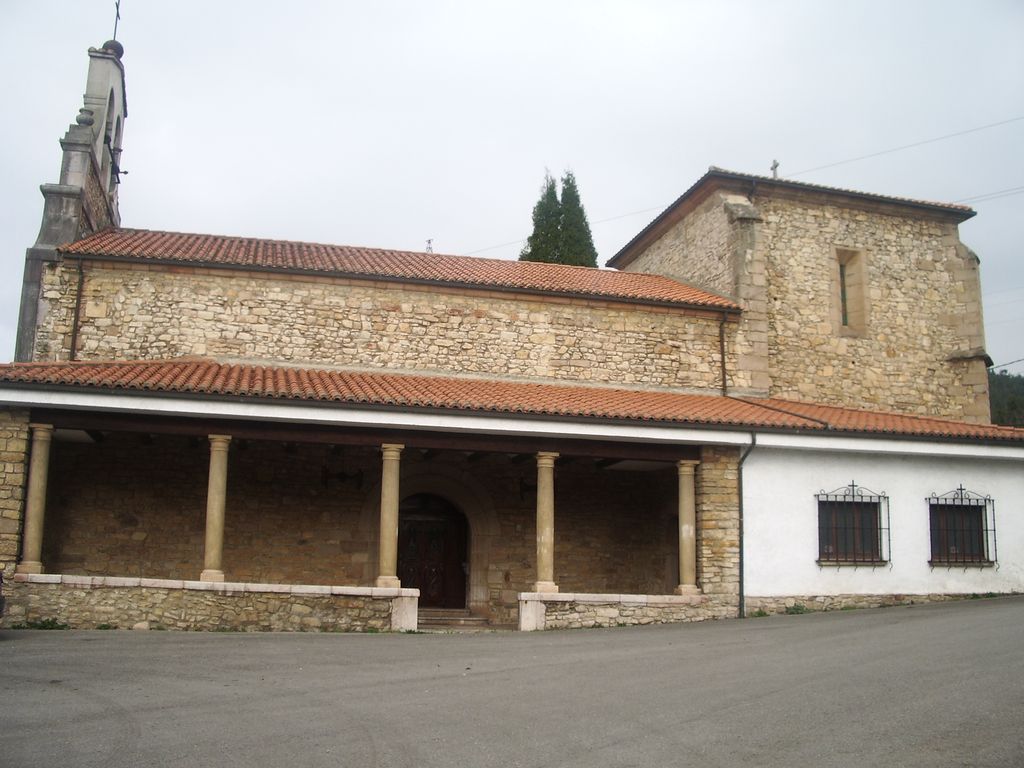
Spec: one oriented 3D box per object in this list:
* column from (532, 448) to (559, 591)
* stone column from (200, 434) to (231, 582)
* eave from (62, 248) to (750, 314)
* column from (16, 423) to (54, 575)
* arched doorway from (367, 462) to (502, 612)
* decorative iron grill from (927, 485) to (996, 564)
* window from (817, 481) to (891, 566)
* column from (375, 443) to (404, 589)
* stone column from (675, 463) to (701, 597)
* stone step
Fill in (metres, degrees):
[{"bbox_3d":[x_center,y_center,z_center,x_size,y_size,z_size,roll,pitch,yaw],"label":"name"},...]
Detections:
[{"bbox_3d":[0.627,2.520,18.960,0.388,2.553,0.388,4,-10,-11],"label":"column"},{"bbox_3d":[-5.087,2.135,17.855,0.388,2.503,0.388,4,-10,-11],"label":"stone column"},{"bbox_3d":[-2.077,-2.226,23.289,15.279,0.283,0.510,4,-10,-11],"label":"eave"},{"bbox_3d":[-7.943,1.915,17.308,0.388,2.471,0.388,4,-10,-11],"label":"column"},{"bbox_3d":[-1.757,3.399,22.704,2.899,3.285,0.510,4,-10,-11],"label":"arched doorway"},{"bbox_3d":[8.820,2.808,20.377,1.426,1.574,0.224,4,-10,-11],"label":"decorative iron grill"},{"bbox_3d":[6.555,2.684,19.934,1.455,1.567,0.224,4,-10,-11],"label":"window"},{"bbox_3d":[-2.161,2.345,18.419,0.388,2.543,0.388,4,-10,-11],"label":"column"},{"bbox_3d":[3.316,2.694,19.481,0.388,2.492,0.388,4,-10,-11],"label":"stone column"},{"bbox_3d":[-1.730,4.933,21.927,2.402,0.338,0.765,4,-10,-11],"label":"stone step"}]

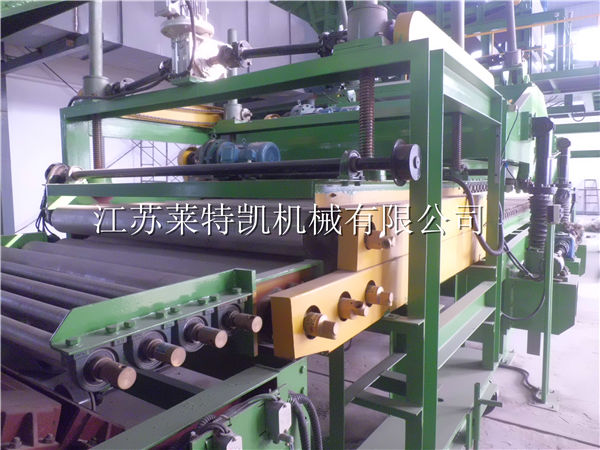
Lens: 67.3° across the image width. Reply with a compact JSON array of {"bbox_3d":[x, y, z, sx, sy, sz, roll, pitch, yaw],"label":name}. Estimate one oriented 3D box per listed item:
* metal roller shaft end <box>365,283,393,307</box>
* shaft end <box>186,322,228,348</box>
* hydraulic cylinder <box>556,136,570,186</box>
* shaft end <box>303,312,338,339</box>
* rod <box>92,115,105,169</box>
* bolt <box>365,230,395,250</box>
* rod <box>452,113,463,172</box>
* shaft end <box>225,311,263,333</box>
[{"bbox_3d":[0.432,0.385,2.445,0.120,0.095,0.095,3,6,34],"label":"metal roller shaft end"},{"bbox_3d":[-0.324,0.382,1.561,0.145,0.061,0.061,3,6,34],"label":"shaft end"},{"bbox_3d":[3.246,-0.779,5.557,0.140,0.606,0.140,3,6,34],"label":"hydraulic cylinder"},{"bbox_3d":[0.095,0.436,1.951,0.128,0.092,0.092,3,6,34],"label":"shaft end"},{"bbox_3d":[-1.769,-0.712,3.962,0.078,0.490,0.078,3,6,34],"label":"rod"},{"bbox_3d":[0.333,0.064,1.867,0.102,0.076,0.076,3,7,35],"label":"bolt"},{"bbox_3d":[1.391,-0.724,3.969,0.077,0.510,0.077,3,6,34],"label":"rod"},{"bbox_3d":[-0.219,0.367,1.713,0.145,0.061,0.061,3,6,34],"label":"shaft end"}]

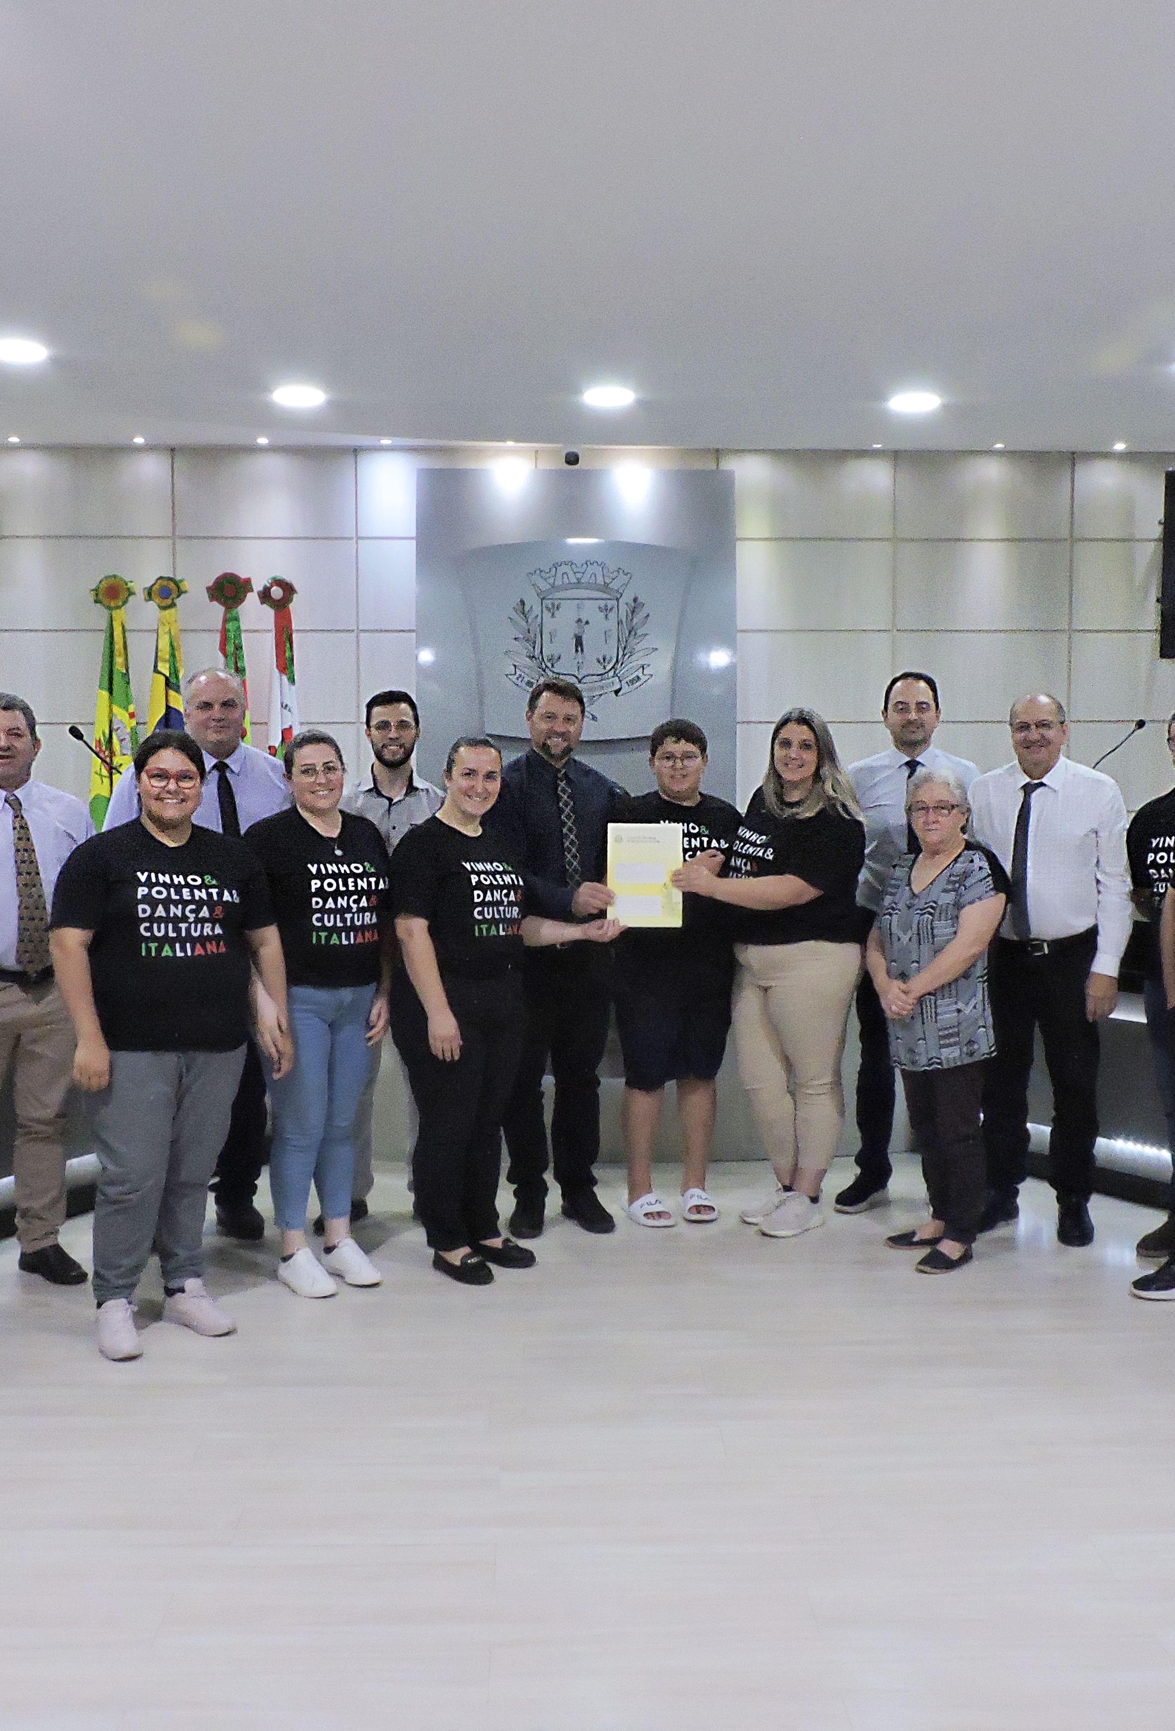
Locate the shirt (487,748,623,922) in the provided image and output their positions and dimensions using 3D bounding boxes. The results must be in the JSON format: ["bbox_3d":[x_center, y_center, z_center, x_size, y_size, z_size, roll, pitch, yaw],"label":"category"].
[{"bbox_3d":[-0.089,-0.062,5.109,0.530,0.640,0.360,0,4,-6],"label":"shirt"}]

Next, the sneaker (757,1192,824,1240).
[{"bbox_3d":[0.662,1.126,5.164,0.255,0.105,0.098,-3,5,-33],"label":"sneaker"}]

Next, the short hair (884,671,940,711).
[{"bbox_3d":[1.088,-0.573,5.372,0.178,0.160,0.200,0,4,7],"label":"short hair"}]

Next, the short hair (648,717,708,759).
[{"bbox_3d":[0.295,-0.397,5.196,0.185,0.165,0.205,0,4,3],"label":"short hair"}]

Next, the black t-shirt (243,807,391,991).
[{"bbox_3d":[-0.808,0.099,4.747,0.460,0.560,0.290,-3,5,-34],"label":"black t-shirt"}]

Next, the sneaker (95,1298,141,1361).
[{"bbox_3d":[-1.250,1.206,4.225,0.100,0.115,0.260,-2,5,-24],"label":"sneaker"}]

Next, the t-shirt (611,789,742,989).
[{"bbox_3d":[0.299,0.080,5.252,0.450,0.670,0.290,0,4,3],"label":"t-shirt"}]

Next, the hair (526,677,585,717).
[{"bbox_3d":[-0.102,-0.533,5.165,0.180,0.150,0.200,0,4,-6],"label":"hair"}]

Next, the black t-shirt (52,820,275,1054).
[{"bbox_3d":[-1.129,0.181,4.274,0.590,0.610,0.380,-2,5,-27],"label":"black t-shirt"}]

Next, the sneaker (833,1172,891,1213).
[{"bbox_3d":[0.969,1.106,5.560,0.110,0.120,0.300,3,5,35],"label":"sneaker"}]

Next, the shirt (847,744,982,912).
[{"bbox_3d":[1.124,-0.096,5.489,0.500,0.640,0.290,1,4,12],"label":"shirt"}]

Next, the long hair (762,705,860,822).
[{"bbox_3d":[0.737,-0.331,5.298,0.300,0.380,0.250,1,5,14],"label":"long hair"}]

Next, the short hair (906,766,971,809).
[{"bbox_3d":[1.047,-0.208,4.769,0.190,0.175,0.205,2,5,20],"label":"short hair"}]

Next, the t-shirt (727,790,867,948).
[{"bbox_3d":[0.696,0.010,5.256,0.300,0.510,0.430,-4,6,-45],"label":"t-shirt"}]

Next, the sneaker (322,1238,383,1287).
[{"bbox_3d":[-0.691,1.138,4.692,0.095,0.105,0.255,-2,5,-27],"label":"sneaker"}]

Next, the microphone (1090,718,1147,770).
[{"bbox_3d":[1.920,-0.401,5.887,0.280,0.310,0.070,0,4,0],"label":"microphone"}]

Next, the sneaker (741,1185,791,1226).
[{"bbox_3d":[0.607,1.120,5.382,0.260,0.110,0.095,-4,6,-42],"label":"sneaker"}]

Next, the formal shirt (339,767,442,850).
[{"bbox_3d":[-0.647,0.004,5.315,0.500,0.660,0.270,-1,4,-8],"label":"formal shirt"}]

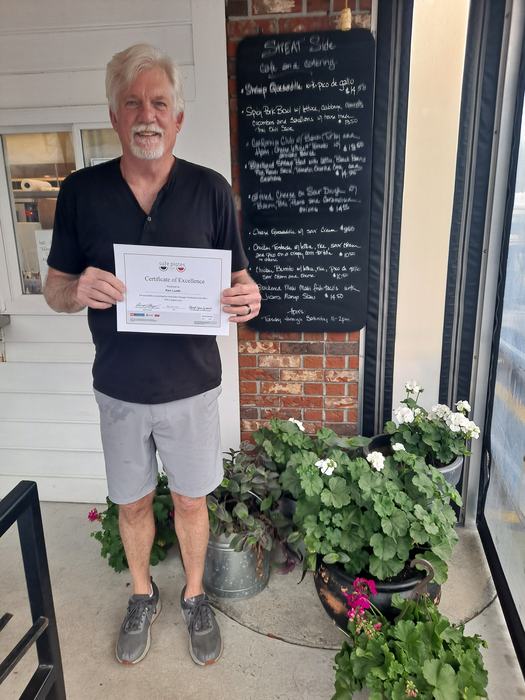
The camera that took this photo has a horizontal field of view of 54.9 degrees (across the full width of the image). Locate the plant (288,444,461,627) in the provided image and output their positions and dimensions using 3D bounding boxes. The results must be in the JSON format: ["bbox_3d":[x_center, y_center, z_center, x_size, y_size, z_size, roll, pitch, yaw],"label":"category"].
[{"bbox_3d":[0.365,0.641,1.684,0.540,0.655,0.500,1,15,7],"label":"plant"}]

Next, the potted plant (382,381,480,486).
[{"bbox_3d":[0.628,0.491,2.030,0.440,0.765,0.420,1,15,7],"label":"potted plant"}]

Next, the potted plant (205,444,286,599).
[{"bbox_3d":[-0.090,0.638,1.976,0.350,0.530,0.350,1,15,7],"label":"potted plant"}]

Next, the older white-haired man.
[{"bbox_3d":[-0.304,0.100,1.492,0.610,1.820,0.390,-1,14,-2],"label":"older white-haired man"}]

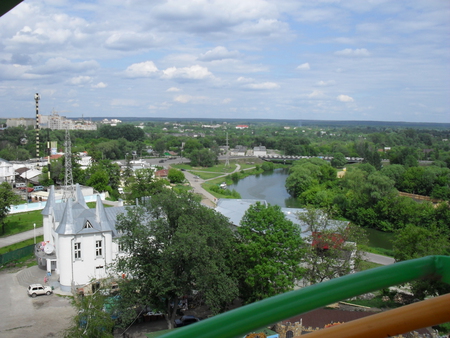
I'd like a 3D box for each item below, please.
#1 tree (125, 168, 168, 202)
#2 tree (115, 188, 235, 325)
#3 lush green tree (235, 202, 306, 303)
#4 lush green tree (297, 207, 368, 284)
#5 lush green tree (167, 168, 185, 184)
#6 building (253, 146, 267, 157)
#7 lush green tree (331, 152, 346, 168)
[{"bbox_3d":[-27.478,6.058,159.192,15.040,12.190,15.040,0,6,-10],"label":"tree"},{"bbox_3d":[-7.238,12.775,62.921,16.860,19.680,16.020,0,6,-7],"label":"tree"},{"bbox_3d":[7.120,13.578,70.696,10.870,16.830,10.870,1,6,6],"label":"lush green tree"},{"bbox_3d":[18.406,13.891,77.400,12.070,15.090,12.070,2,6,14],"label":"lush green tree"},{"bbox_3d":[-22.893,3.386,210.608,8.100,6.990,8.100,0,6,-6],"label":"lush green tree"},{"bbox_3d":[27.561,-14.268,365.927,10.190,7.580,9.500,1,6,0],"label":"building"},{"bbox_3d":[75.725,-5.814,302.904,10.510,9.690,10.510,2,6,14],"label":"lush green tree"}]

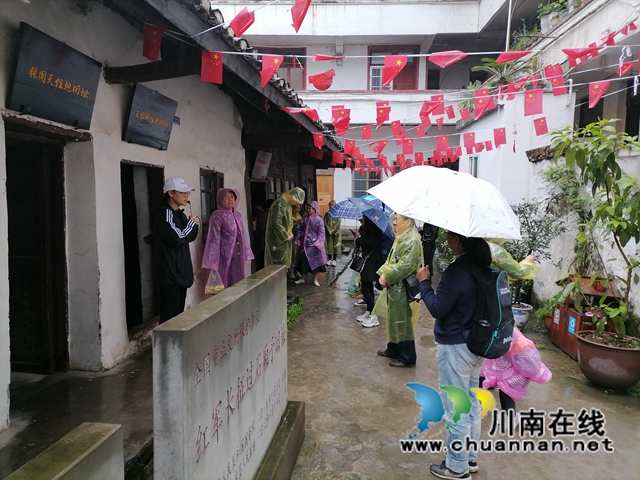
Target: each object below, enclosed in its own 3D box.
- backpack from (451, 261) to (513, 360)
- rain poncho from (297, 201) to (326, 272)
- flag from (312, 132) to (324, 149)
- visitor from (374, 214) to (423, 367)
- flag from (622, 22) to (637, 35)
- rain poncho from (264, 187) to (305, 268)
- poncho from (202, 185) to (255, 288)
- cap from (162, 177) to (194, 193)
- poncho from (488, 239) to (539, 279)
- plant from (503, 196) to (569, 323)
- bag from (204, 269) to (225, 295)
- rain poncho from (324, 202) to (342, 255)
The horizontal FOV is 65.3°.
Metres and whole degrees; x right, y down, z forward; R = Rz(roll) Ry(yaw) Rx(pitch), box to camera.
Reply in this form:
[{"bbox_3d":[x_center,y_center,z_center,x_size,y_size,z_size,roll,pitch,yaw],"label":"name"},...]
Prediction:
[{"bbox_3d":[1.004,0.427,3.020,0.240,0.540,0.320,3,4,38],"label":"backpack"},{"bbox_3d":[-0.158,-0.084,9.300,0.420,1.300,0.550,-2,4,-40],"label":"rain poncho"},{"bbox_3d":[-0.023,-1.555,7.800,0.170,0.250,0.050,1,4,0],"label":"flag"},{"bbox_3d":[0.865,0.534,5.500,0.500,1.640,0.550,1,3,6],"label":"visitor"},{"bbox_3d":[4.898,-3.344,7.900,0.200,0.220,0.070,1,4,12],"label":"flag"},{"bbox_3d":[-0.519,-0.154,7.300,0.500,1.230,0.580,2,5,17],"label":"rain poncho"},{"bbox_3d":[-1.063,0.017,5.800,0.600,1.250,0.420,-2,5,-27],"label":"poncho"},{"bbox_3d":[-1.192,-0.467,4.200,0.260,0.140,0.180,1,3,10],"label":"cap"},{"bbox_3d":[1.700,0.318,4.600,0.600,1.100,0.600,-2,4,-37],"label":"poncho"},{"bbox_3d":[2.964,0.310,7.200,0.900,1.800,0.900,0,3,0],"label":"plant"},{"bbox_3d":[-1.205,0.462,5.700,0.220,0.300,0.130,-1,5,-18],"label":"bag"},{"bbox_3d":[0.319,-0.272,11.800,0.500,1.280,0.400,1,4,12],"label":"rain poncho"}]

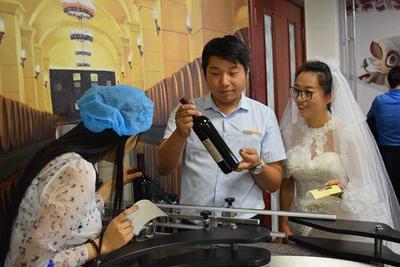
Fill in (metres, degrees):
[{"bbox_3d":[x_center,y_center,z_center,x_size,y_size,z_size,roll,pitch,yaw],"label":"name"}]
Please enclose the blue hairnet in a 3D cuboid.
[{"bbox_3d":[-0.257,-0.068,1.420,0.240,0.160,0.220,12,-4,-27],"label":"blue hairnet"}]

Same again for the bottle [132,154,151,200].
[{"bbox_3d":[-0.210,0.227,1.720,0.073,0.310,0.073,-4,3,-17],"label":"bottle"}]

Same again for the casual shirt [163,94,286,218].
[{"bbox_3d":[0.098,0.104,1.860,0.490,0.530,0.280,-2,3,12],"label":"casual shirt"}]

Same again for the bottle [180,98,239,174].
[{"bbox_3d":[0.029,0.005,1.680,0.071,0.310,0.071,-37,4,-24],"label":"bottle"}]

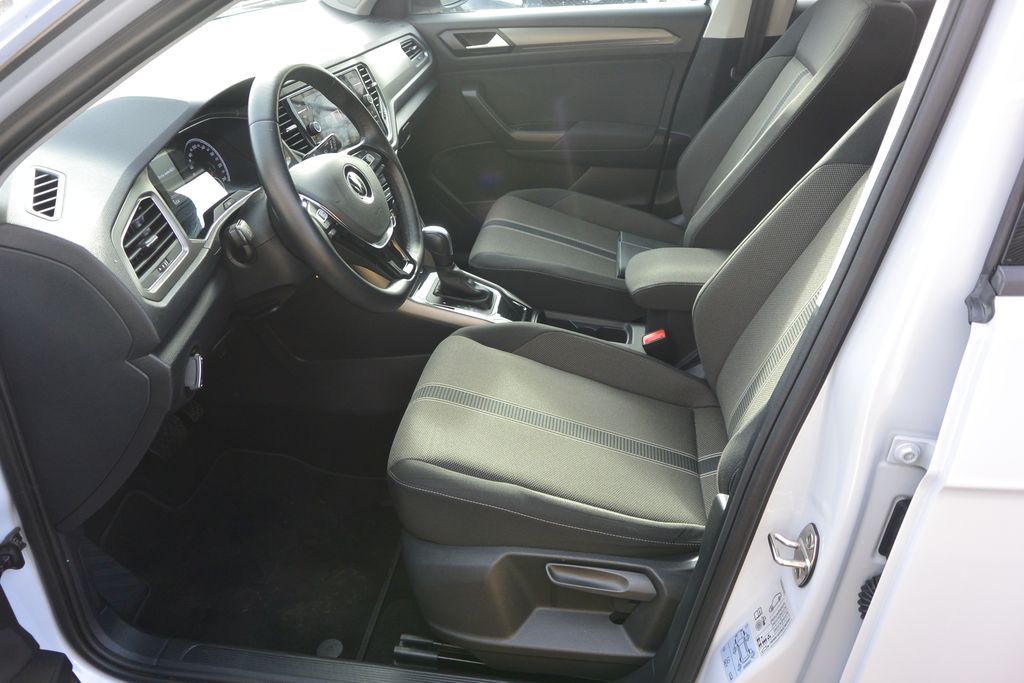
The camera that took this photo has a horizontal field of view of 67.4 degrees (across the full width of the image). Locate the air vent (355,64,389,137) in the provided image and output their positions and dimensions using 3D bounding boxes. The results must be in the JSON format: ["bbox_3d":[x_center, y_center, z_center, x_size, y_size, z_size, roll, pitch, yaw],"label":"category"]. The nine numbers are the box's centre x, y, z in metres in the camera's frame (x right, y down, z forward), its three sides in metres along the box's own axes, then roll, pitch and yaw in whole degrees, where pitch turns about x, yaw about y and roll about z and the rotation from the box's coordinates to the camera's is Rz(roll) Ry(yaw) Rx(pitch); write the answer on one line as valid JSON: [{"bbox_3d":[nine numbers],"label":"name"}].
[{"bbox_3d":[-0.270,-0.481,1.525,0.030,0.130,0.060,-12,27,17],"label":"air vent"}]

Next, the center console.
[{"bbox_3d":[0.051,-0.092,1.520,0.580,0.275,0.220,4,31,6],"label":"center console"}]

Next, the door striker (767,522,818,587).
[{"bbox_3d":[0.260,0.197,0.710,0.042,0.073,0.042,-2,31,-3],"label":"door striker"}]

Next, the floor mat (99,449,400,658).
[{"bbox_3d":[-0.458,0.350,1.379,0.520,0.070,0.460,4,31,6],"label":"floor mat"}]

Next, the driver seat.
[{"bbox_3d":[0.253,-0.040,1.092,0.835,0.960,0.530,4,31,6],"label":"driver seat"}]

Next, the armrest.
[{"bbox_3d":[0.368,-0.111,1.460,0.300,0.087,0.160,4,31,6],"label":"armrest"}]

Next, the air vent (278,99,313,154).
[{"bbox_3d":[-0.354,-0.335,1.255,0.030,0.112,0.068,-7,26,26],"label":"air vent"}]

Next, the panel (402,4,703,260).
[{"bbox_3d":[0.067,-0.582,2.071,0.845,0.615,0.120,4,31,6],"label":"panel"}]

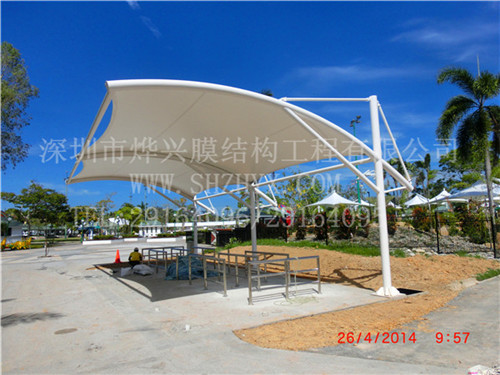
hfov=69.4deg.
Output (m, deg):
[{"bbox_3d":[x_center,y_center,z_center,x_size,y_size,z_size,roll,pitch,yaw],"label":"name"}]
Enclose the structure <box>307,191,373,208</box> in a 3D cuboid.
[{"bbox_3d":[8.761,1.127,37.000,4.600,1.700,4.600,4,-9,-45],"label":"structure"}]

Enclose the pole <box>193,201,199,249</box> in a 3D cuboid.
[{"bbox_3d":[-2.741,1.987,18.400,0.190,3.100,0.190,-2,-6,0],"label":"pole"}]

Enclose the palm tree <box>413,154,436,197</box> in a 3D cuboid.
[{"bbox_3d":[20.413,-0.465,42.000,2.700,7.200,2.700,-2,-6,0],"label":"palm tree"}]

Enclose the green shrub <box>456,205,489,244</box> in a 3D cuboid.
[{"bbox_3d":[12.200,2.029,19.800,1.600,2.150,1.500,-4,-8,31],"label":"green shrub"}]

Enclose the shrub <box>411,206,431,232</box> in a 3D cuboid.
[{"bbox_3d":[10.293,1.932,21.800,1.200,1.600,1.150,-3,-8,25],"label":"shrub"}]

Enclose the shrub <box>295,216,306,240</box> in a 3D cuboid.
[{"bbox_3d":[3.426,2.782,24.500,0.814,1.645,0.814,-2,-6,0],"label":"shrub"}]

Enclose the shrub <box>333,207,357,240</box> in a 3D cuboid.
[{"bbox_3d":[5.818,2.132,22.000,1.340,1.969,1.340,-2,-6,0],"label":"shrub"}]

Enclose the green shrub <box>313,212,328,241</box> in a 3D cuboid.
[{"bbox_3d":[4.490,2.484,23.000,1.019,1.801,1.019,-2,-6,0],"label":"green shrub"}]

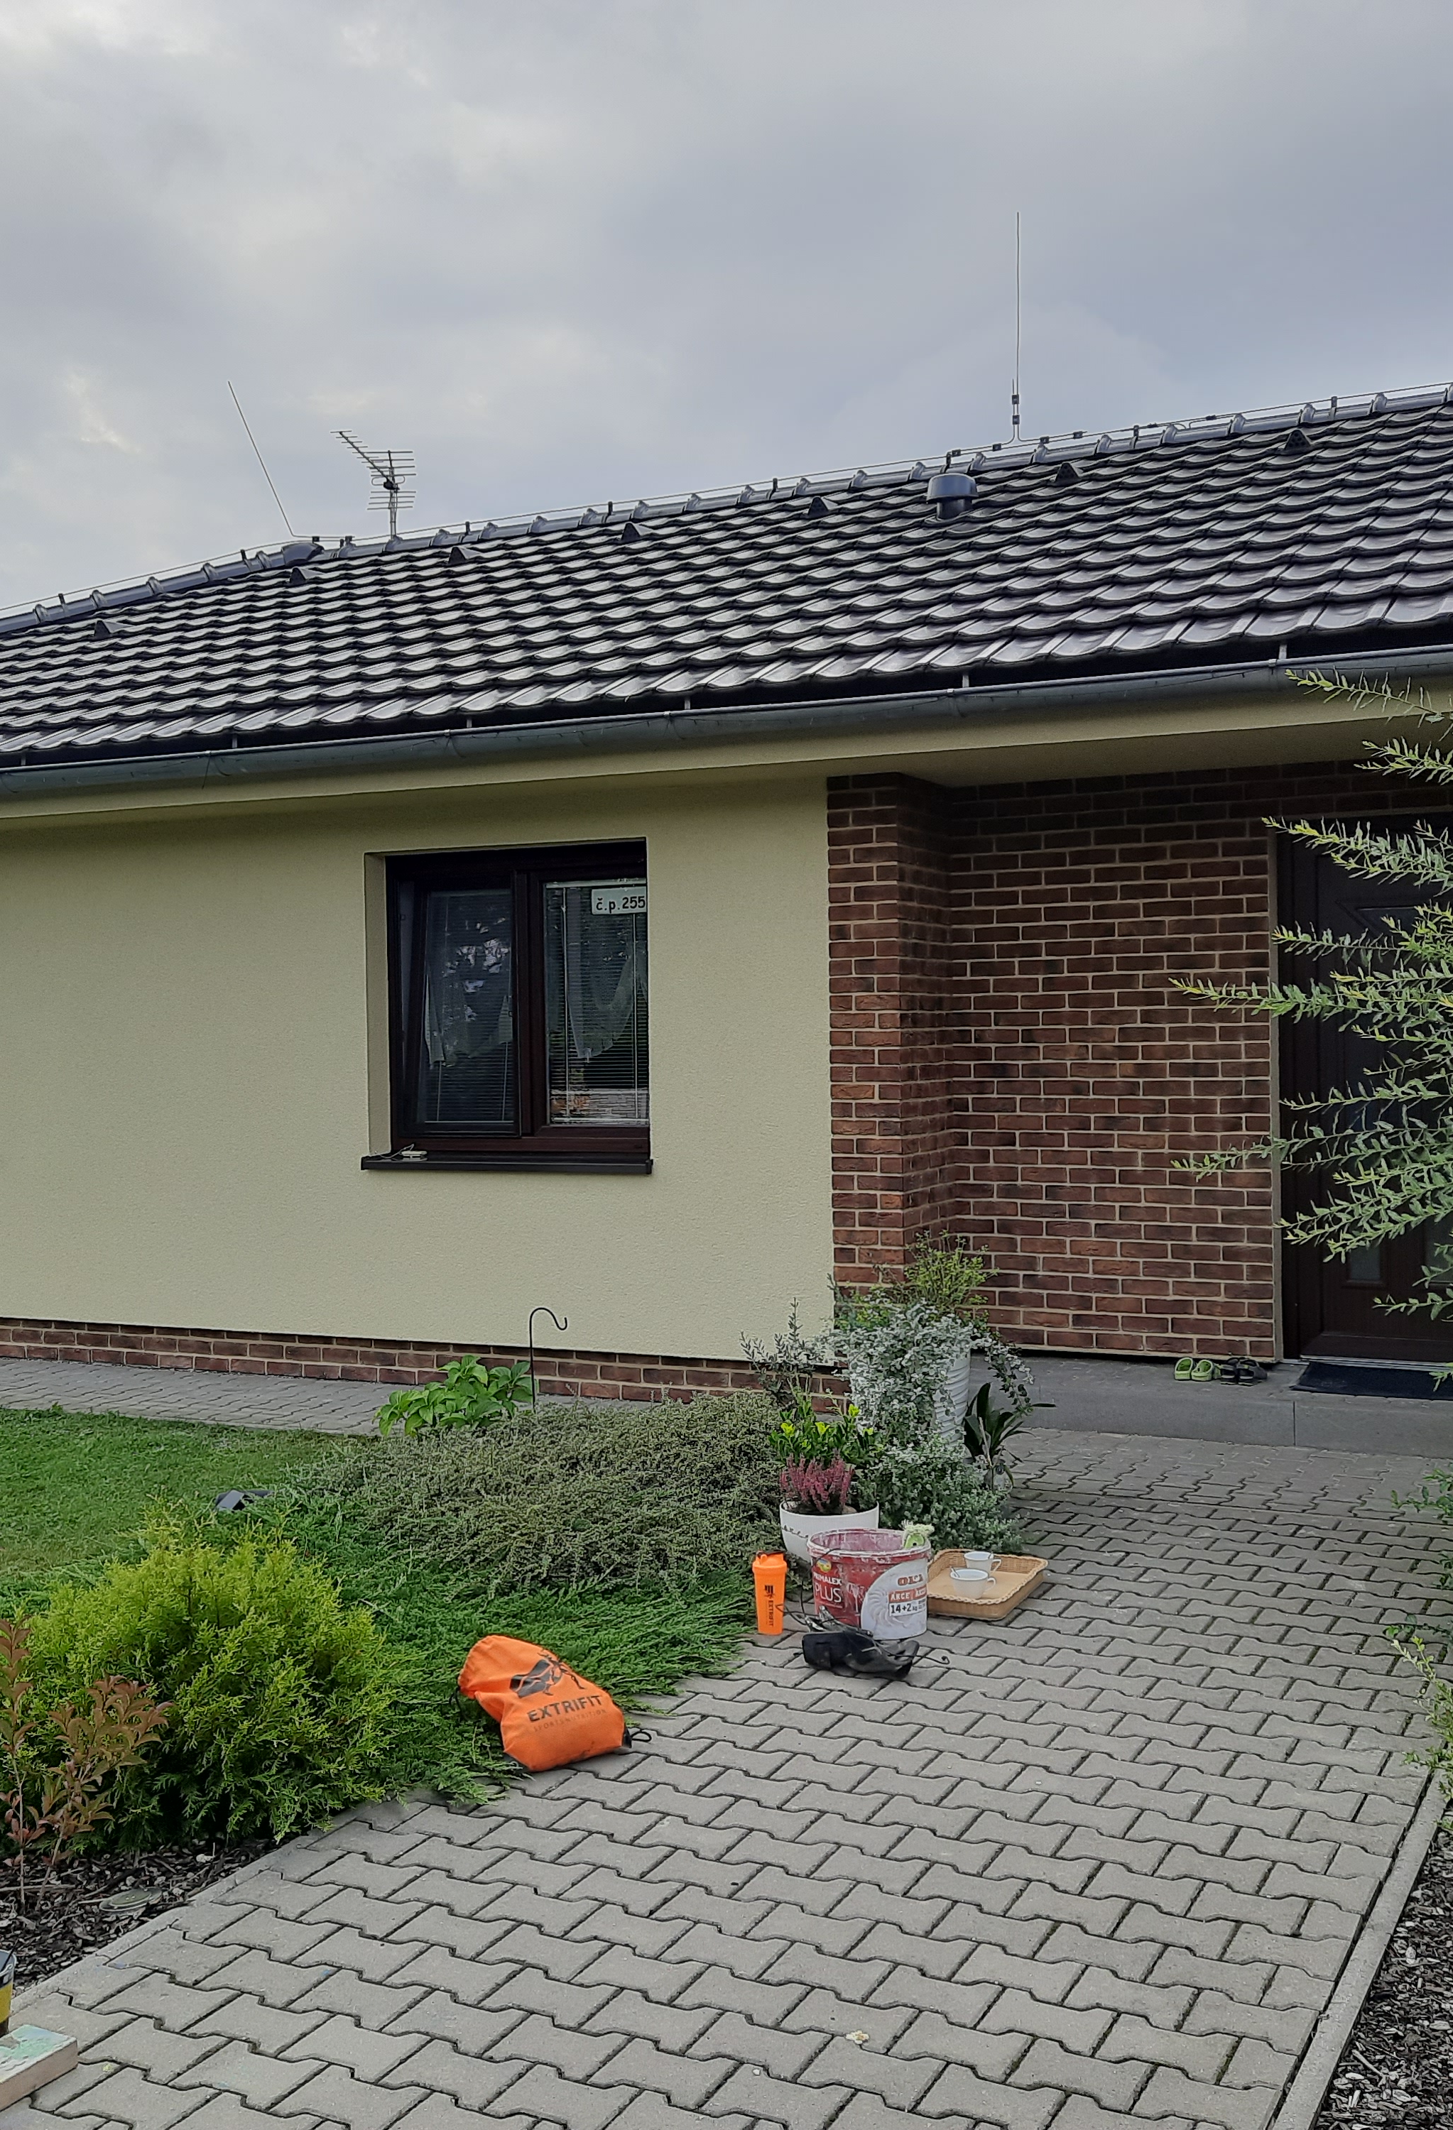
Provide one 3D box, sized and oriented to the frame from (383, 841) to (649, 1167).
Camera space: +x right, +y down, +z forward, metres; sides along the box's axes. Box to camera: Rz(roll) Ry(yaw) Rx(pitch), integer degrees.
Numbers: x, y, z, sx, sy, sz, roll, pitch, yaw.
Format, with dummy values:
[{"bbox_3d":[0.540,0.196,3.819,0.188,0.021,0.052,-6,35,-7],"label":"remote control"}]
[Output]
[{"bbox_3d":[-0.919,-0.286,9.419,1.480,1.400,0.130,0,1,24],"label":"frame"}]

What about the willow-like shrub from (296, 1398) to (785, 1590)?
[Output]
[{"bbox_3d":[-0.670,1.305,6.936,1.780,0.410,1.250,0,1,24],"label":"willow-like shrub"}]

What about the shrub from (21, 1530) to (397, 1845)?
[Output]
[{"bbox_3d":[-1.160,1.311,4.602,0.860,0.590,0.840,-1,1,0],"label":"shrub"}]

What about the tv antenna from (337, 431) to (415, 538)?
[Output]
[{"bbox_3d":[-2.208,-3.656,12.826,0.320,0.720,1.250,-1,1,5],"label":"tv antenna"}]

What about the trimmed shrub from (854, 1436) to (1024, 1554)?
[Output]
[{"bbox_3d":[0.705,1.354,6.713,0.570,0.320,0.550,0,1,24],"label":"trimmed shrub"}]

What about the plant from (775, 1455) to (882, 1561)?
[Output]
[{"bbox_3d":[0.305,1.330,6.120,0.290,0.340,0.290,-1,1,0],"label":"plant"}]

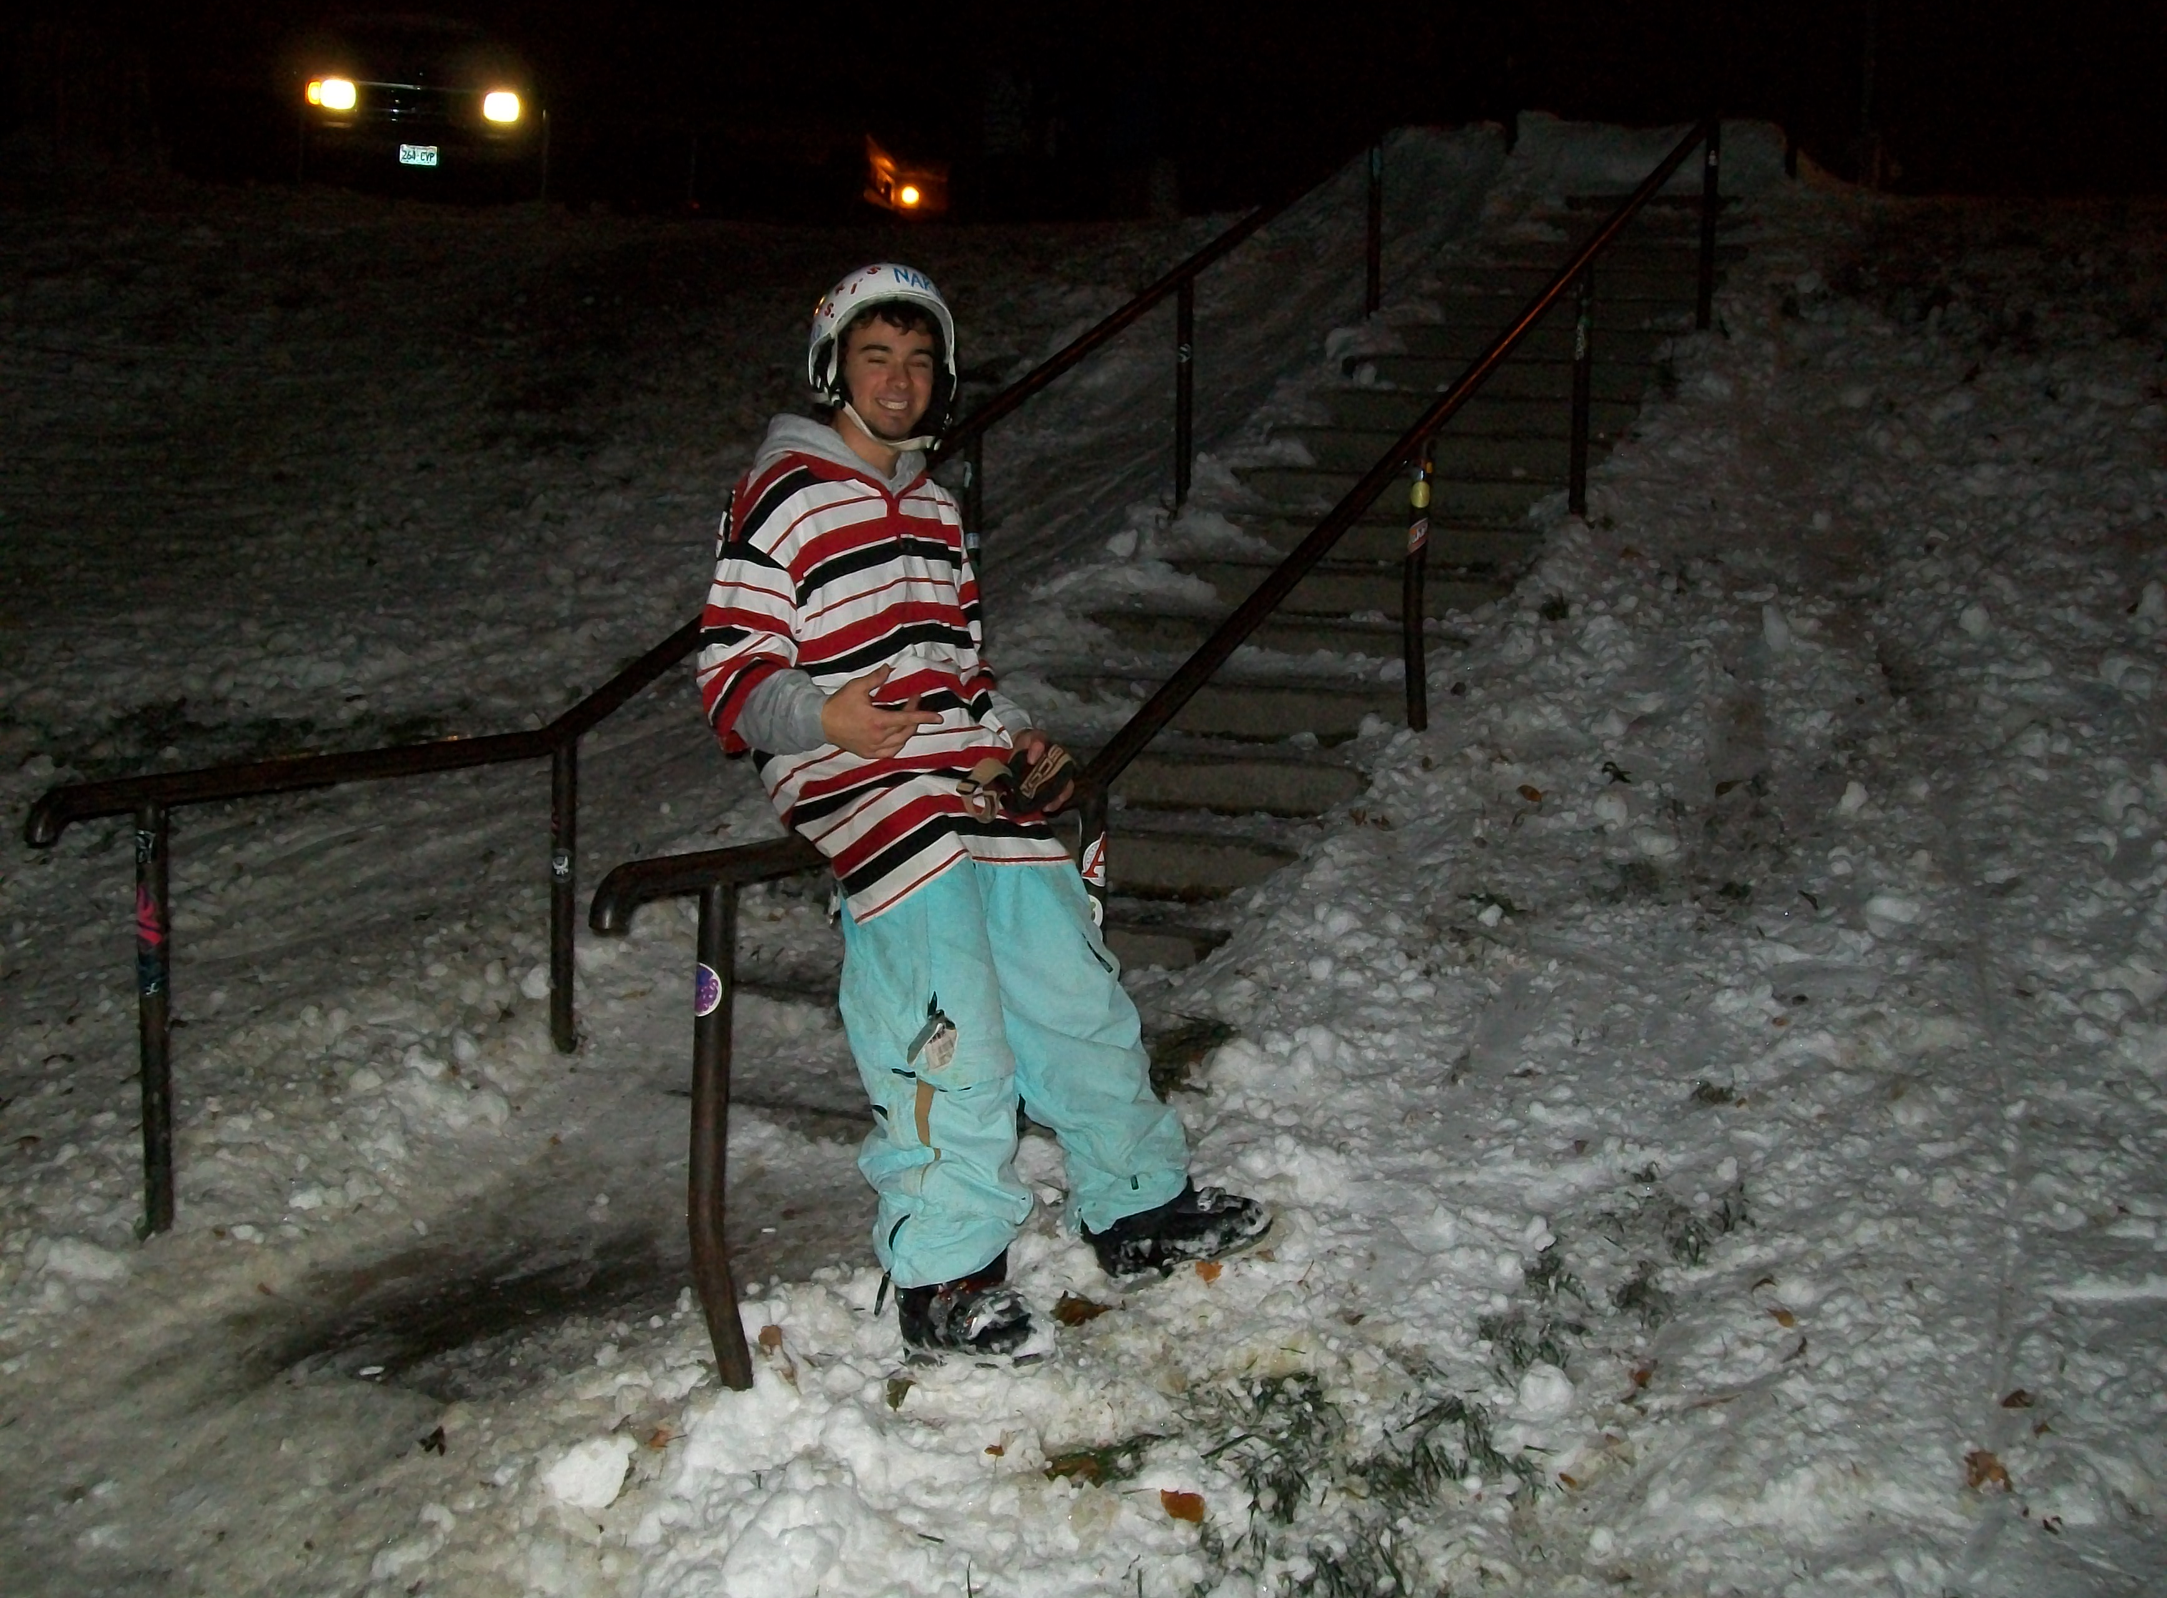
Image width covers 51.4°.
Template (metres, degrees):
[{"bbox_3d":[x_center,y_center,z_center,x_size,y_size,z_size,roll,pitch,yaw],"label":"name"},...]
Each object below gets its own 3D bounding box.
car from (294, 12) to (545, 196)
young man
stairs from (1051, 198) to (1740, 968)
[{"bbox_3d":[-6.027,-5.712,20.010,1.820,1.750,4.600,-1,8,-19],"label":"car"},{"bbox_3d":[-0.170,0.010,3.660,0.720,1.720,0.580,-5,10,-42],"label":"young man"},{"bbox_3d":[1.086,-1.040,7.592,1.360,2.790,6.700,6,8,26],"label":"stairs"}]

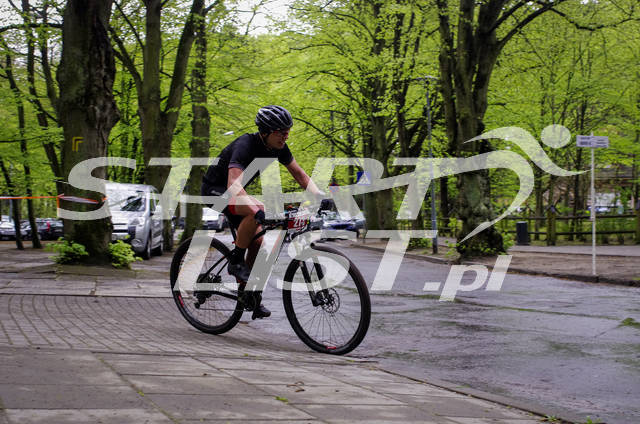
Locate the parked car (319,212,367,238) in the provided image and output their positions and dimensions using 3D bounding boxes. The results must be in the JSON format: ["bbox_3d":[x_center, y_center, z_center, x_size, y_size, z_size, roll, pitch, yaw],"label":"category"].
[{"bbox_3d":[1.100,0.600,47.000,1.800,1.480,4.300,-1,-1,0],"label":"parked car"}]

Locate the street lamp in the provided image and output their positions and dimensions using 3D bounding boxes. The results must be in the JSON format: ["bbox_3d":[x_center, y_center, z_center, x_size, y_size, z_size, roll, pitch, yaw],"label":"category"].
[{"bbox_3d":[2.740,-1.220,23.500,0.620,4.500,0.620,-2,-1,0],"label":"street lamp"}]

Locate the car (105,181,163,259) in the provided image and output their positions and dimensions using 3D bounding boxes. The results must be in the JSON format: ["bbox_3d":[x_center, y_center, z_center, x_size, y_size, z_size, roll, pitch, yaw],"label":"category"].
[{"bbox_3d":[-5.030,0.240,23.300,1.820,1.820,4.380,-1,-1,-3],"label":"car"}]

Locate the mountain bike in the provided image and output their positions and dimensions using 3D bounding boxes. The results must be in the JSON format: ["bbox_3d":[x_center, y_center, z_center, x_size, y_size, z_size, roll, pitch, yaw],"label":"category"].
[{"bbox_3d":[-0.400,0.415,6.282,1.840,1.000,0.700,2,11,41],"label":"mountain bike"}]

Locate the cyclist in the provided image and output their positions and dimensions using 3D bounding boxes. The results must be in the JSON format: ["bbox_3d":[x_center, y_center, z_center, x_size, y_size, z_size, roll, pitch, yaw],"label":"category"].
[{"bbox_3d":[-0.417,0.050,6.215,0.950,1.500,0.640,1,8,41],"label":"cyclist"}]

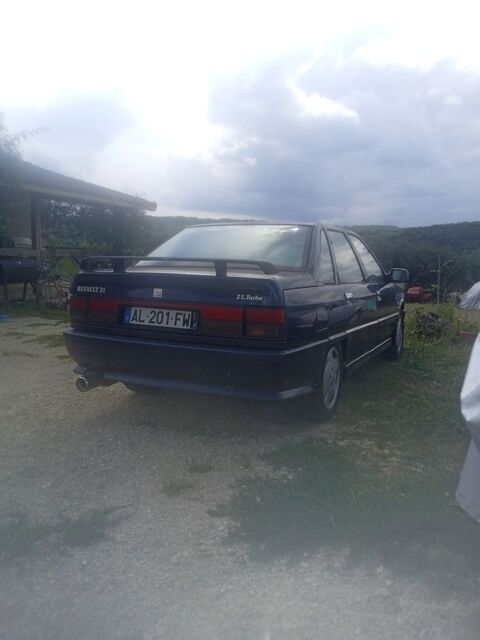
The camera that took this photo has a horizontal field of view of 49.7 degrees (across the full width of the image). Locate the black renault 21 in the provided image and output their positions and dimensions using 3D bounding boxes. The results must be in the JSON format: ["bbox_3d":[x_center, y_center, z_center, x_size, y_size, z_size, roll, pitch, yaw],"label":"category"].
[{"bbox_3d":[0.497,-0.150,5.020,1.750,1.400,4.500,4,7,26],"label":"black renault 21"}]

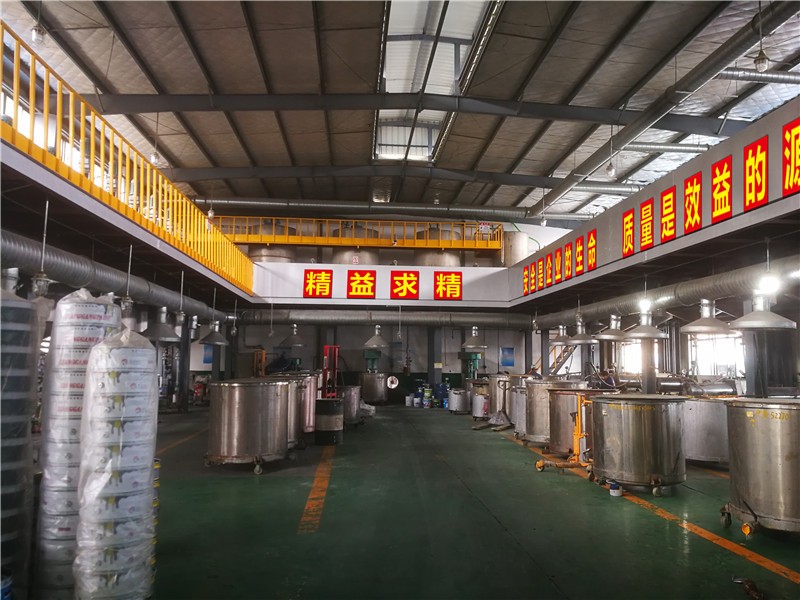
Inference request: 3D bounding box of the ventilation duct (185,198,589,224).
[{"bbox_3d":[-0.191,-2.927,19.712,13.300,0.420,0.400,1,-6,-4],"label":"ventilation duct"}]

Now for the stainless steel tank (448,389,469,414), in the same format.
[{"bbox_3d":[1.896,3.260,20.010,0.650,0.780,0.650,1,-6,-4],"label":"stainless steel tank"}]

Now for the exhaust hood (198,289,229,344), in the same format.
[{"bbox_3d":[-5.952,0.539,20.000,0.900,1.750,0.900,1,-6,-4],"label":"exhaust hood"}]

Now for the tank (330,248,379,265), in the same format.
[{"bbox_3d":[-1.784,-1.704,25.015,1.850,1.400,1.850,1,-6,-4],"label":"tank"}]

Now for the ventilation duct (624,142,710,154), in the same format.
[{"bbox_3d":[7.865,-4.492,18.416,2.500,0.270,0.270,1,-6,-4],"label":"ventilation duct"}]

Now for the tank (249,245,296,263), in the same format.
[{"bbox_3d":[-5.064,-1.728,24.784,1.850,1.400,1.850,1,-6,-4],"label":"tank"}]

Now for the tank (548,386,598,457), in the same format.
[{"bbox_3d":[3.386,2.248,11.522,1.270,1.240,1.270,1,-6,-4],"label":"tank"}]

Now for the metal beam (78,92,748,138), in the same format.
[{"bbox_3d":[0.749,-5.318,17.486,19.000,0.980,0.300,1,-6,-4],"label":"metal beam"}]

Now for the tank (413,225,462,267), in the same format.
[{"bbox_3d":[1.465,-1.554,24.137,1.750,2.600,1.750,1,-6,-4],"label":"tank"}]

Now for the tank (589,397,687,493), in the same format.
[{"bbox_3d":[3.259,1.938,8.532,1.220,1.210,1.220,1,-6,-4],"label":"tank"}]

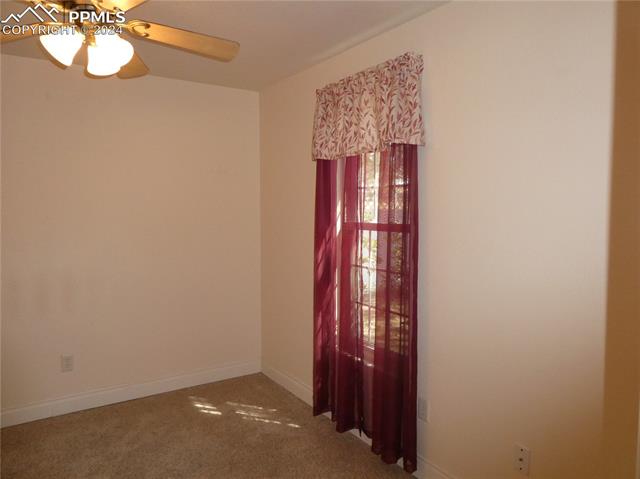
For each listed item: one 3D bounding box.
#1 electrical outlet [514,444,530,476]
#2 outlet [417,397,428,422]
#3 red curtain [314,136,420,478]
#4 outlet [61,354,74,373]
[{"bbox_3d":[0.852,0.928,1.874,0.012,0.116,0.073,-3,5,-33],"label":"electrical outlet"},{"bbox_3d":[0.548,0.899,2.330,0.012,0.116,0.073,-3,5,-33],"label":"outlet"},{"bbox_3d":[0.221,0.226,2.678,0.100,2.030,0.930,-3,5,-33],"label":"red curtain"},{"bbox_3d":[-1.771,0.868,3.112,0.073,0.116,0.012,-3,5,-33],"label":"outlet"}]

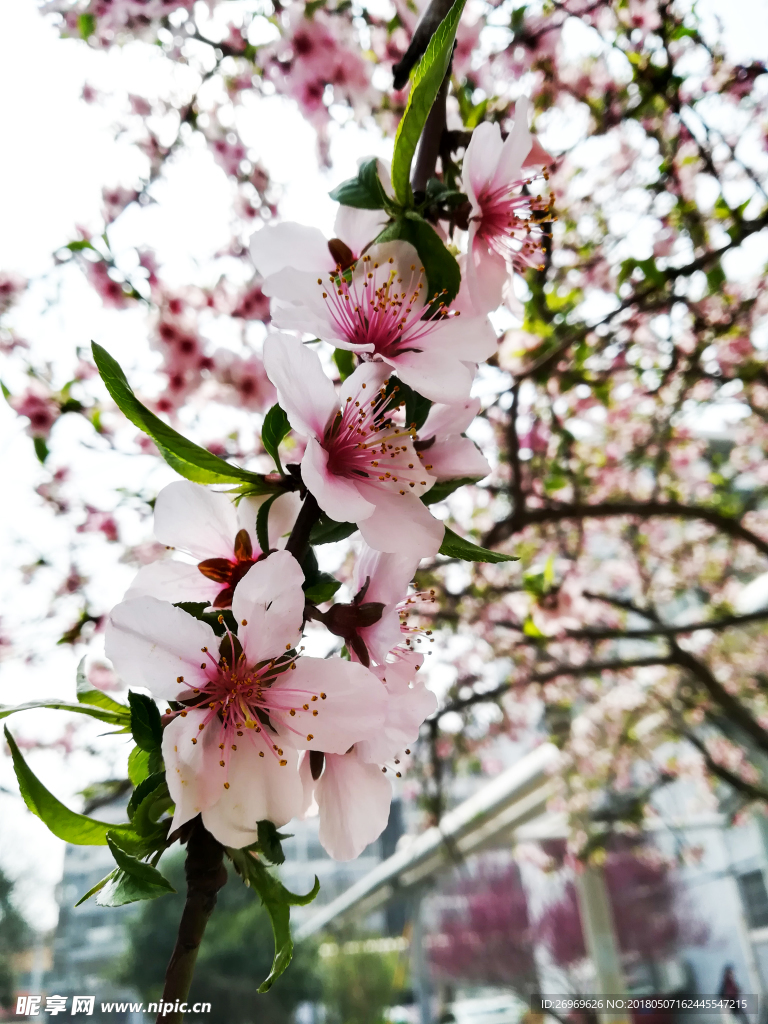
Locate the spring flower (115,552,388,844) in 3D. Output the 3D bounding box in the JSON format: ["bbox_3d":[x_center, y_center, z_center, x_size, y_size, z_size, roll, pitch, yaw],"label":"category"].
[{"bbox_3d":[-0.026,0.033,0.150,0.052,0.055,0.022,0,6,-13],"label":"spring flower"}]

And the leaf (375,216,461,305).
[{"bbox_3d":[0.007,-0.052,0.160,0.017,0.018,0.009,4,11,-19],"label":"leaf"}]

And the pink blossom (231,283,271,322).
[{"bbox_3d":[-0.136,-0.217,0.800,0.042,0.042,0.025,0,6,0],"label":"pink blossom"}]

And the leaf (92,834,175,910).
[{"bbox_3d":[-0.050,0.072,0.155,0.015,0.013,0.008,6,-18,-4],"label":"leaf"}]

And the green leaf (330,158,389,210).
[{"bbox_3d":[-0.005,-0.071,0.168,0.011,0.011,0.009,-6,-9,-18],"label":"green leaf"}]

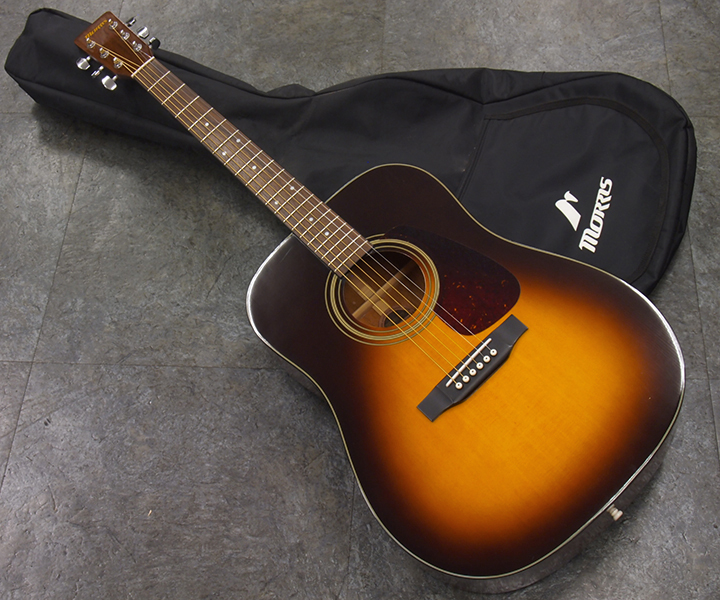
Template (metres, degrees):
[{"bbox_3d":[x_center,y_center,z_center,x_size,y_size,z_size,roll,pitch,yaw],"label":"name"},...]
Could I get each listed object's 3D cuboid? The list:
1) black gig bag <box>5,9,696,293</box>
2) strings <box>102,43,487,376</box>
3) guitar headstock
[{"bbox_3d":[-0.039,-0.261,1.584,1.070,0.108,0.430,15,60,13],"label":"black gig bag"},{"bbox_3d":[-0.119,-0.155,1.388,0.056,0.020,0.748,-43,65,-8],"label":"strings"},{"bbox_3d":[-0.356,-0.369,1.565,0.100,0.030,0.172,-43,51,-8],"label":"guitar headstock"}]

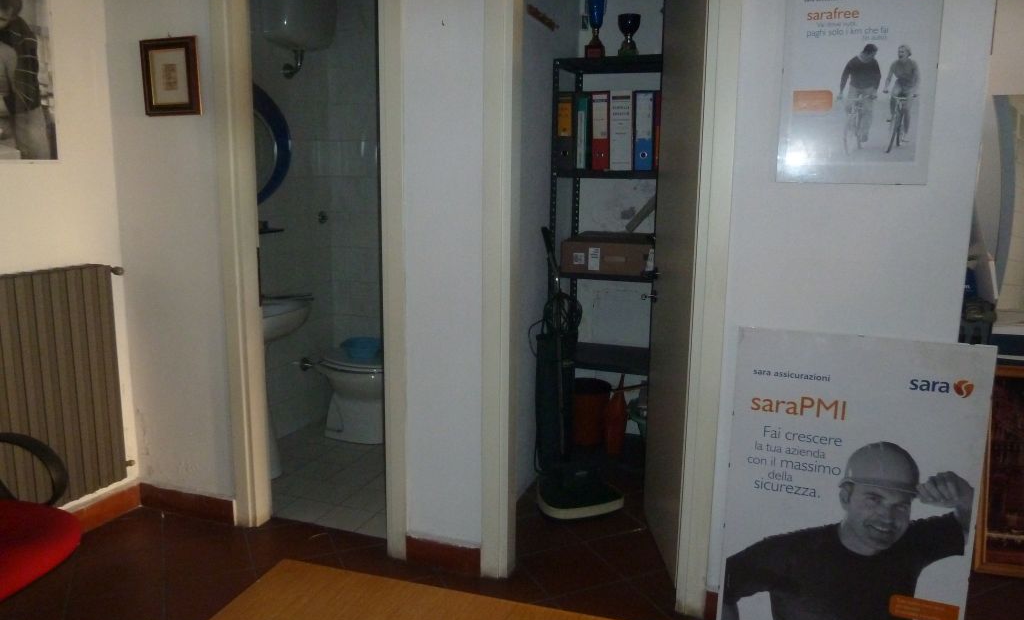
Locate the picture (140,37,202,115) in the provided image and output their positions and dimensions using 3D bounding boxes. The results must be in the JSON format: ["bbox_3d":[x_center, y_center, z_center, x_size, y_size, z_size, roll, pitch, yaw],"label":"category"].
[{"bbox_3d":[-1.297,-0.888,2.824,0.262,0.282,0.022,4,10,19],"label":"picture"}]

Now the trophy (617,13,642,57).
[{"bbox_3d":[0.540,-1.256,3.403,0.105,0.205,0.100,4,10,19],"label":"trophy"}]

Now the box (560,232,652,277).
[{"bbox_3d":[0.529,-0.267,3.659,0.490,0.165,0.360,4,10,19],"label":"box"}]

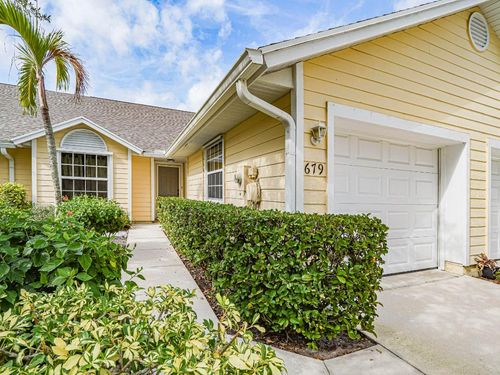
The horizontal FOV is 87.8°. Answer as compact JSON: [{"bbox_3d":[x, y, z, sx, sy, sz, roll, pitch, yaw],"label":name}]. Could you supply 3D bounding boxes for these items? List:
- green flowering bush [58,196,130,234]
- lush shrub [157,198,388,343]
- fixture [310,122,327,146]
[{"bbox_3d":[-3.998,0.740,6.758,1.500,0.880,1.300,2,-2,-23],"label":"green flowering bush"},{"bbox_3d":[-0.918,0.788,5.250,1.050,1.040,7.400,2,-2,-24],"label":"lush shrub"},{"bbox_3d":[0.769,-0.594,2.912,0.125,0.260,0.150,2,-2,-23],"label":"fixture"}]

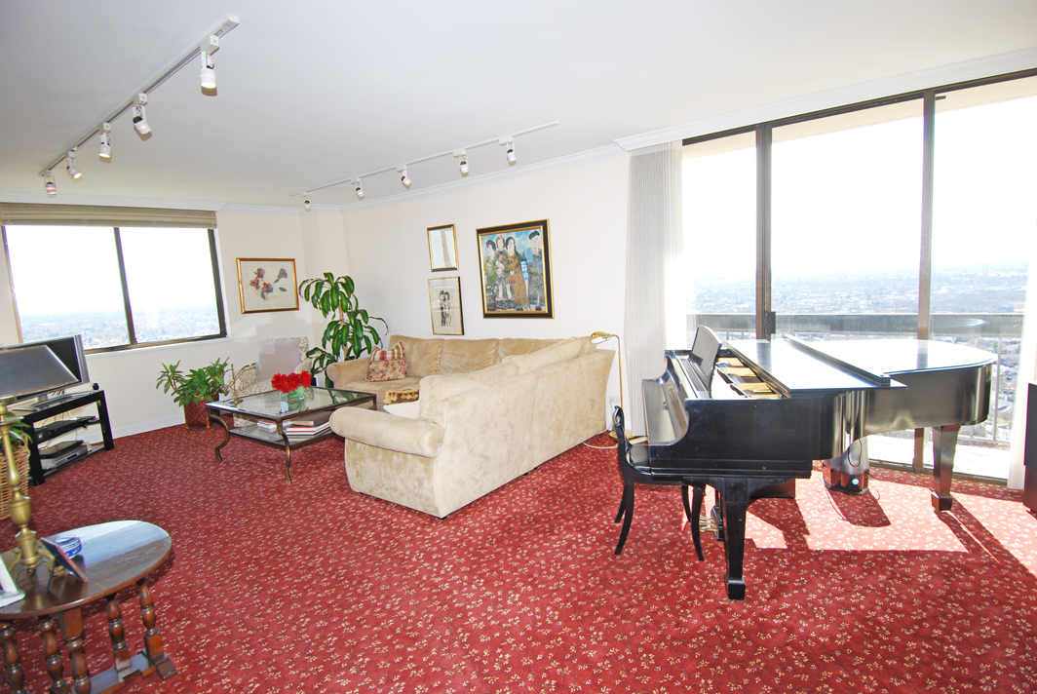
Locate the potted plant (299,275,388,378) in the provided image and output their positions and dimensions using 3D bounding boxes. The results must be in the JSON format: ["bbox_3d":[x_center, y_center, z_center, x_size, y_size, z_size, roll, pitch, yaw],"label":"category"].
[{"bbox_3d":[-2.269,-0.101,6.613,0.920,1.650,0.950,2,9,38],"label":"potted plant"}]

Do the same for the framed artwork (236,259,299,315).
[{"bbox_3d":[-3.276,-0.811,6.815,0.035,0.700,0.759,2,9,38],"label":"framed artwork"}]

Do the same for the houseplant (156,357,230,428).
[{"bbox_3d":[-3.669,0.522,5.857,0.580,0.770,0.720,2,9,38],"label":"houseplant"}]

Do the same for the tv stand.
[{"bbox_3d":[-4.238,0.800,4.661,0.450,0.590,0.957,-4,7,-5],"label":"tv stand"}]

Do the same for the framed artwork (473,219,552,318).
[{"bbox_3d":[-0.041,-0.775,5.356,0.919,0.954,0.050,2,9,38],"label":"framed artwork"}]

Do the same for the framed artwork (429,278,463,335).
[{"bbox_3d":[-0.829,-0.472,6.037,0.518,0.661,0.035,2,9,38],"label":"framed artwork"}]

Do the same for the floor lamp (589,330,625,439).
[{"bbox_3d":[0.813,0.337,4.662,0.445,0.930,0.230,1,8,28],"label":"floor lamp"}]

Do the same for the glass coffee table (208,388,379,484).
[{"bbox_3d":[-2.017,0.712,4.626,1.350,0.520,0.830,2,9,38],"label":"glass coffee table"}]

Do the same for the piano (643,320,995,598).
[{"bbox_3d":[1.547,0.444,2.754,1.715,1.120,1.490,-2,8,13],"label":"piano"}]

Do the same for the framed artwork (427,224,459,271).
[{"bbox_3d":[-0.845,-1.123,5.933,0.448,0.510,0.040,2,9,38],"label":"framed artwork"}]

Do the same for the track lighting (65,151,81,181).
[{"bbox_3d":[-3.309,-1.354,3.856,0.115,0.210,0.080,-6,8,-20],"label":"track lighting"}]

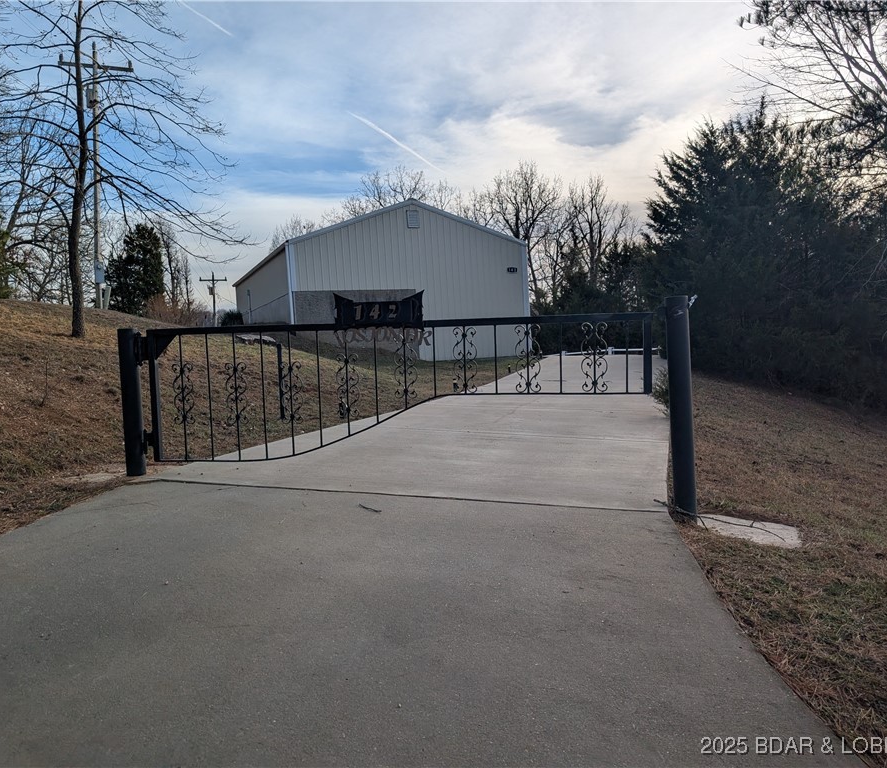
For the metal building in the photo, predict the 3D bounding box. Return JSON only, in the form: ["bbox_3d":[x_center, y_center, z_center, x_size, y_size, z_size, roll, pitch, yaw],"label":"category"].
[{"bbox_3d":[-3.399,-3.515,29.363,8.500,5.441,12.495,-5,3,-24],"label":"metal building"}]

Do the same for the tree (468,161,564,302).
[{"bbox_3d":[4.731,-8.415,45.000,6.100,11.748,6.000,-4,2,0],"label":"tree"}]

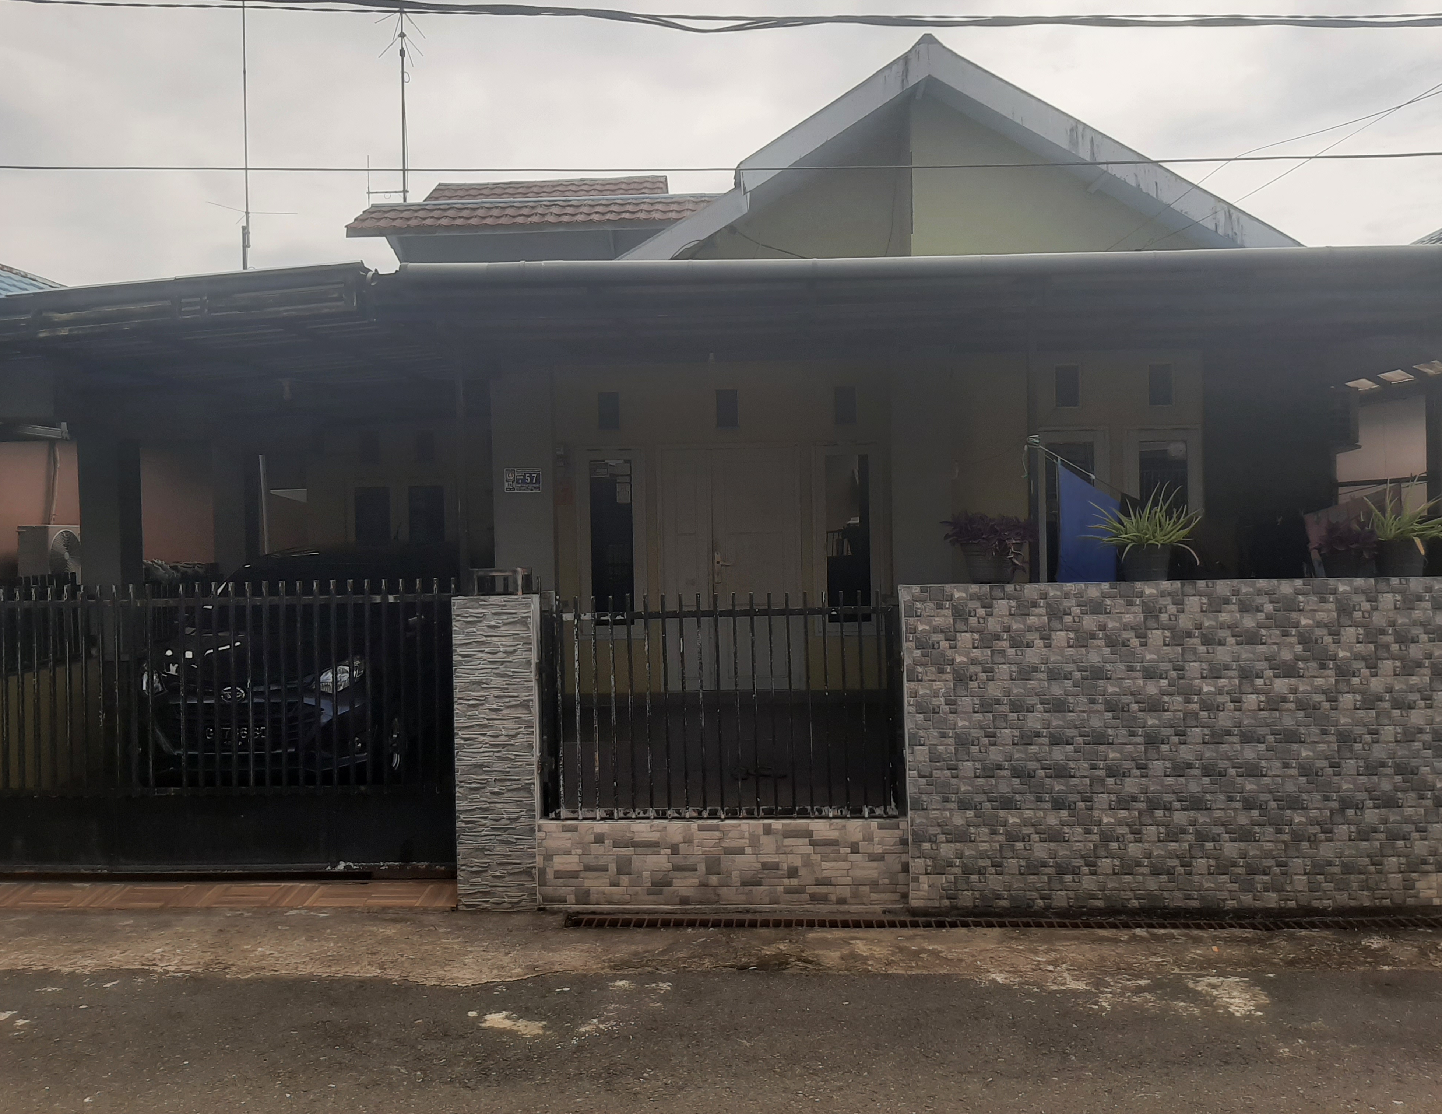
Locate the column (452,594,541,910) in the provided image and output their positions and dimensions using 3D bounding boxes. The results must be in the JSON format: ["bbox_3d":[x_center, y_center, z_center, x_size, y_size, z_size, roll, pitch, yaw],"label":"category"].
[{"bbox_3d":[-1.064,0.933,5.530,0.400,1.510,0.380,-1,1,2],"label":"column"}]

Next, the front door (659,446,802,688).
[{"bbox_3d":[0.086,0.096,9.700,1.230,2.110,0.100,-1,1,2],"label":"front door"}]

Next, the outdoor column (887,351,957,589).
[{"bbox_3d":[1.617,-0.233,9.050,0.500,2.750,0.400,-1,1,2],"label":"outdoor column"}]

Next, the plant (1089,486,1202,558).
[{"bbox_3d":[2.018,-0.163,5.300,0.520,0.360,0.460,-1,1,2],"label":"plant"}]

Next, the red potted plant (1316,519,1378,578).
[{"bbox_3d":[2.957,-0.041,5.270,0.310,0.275,0.300,-1,1,2],"label":"red potted plant"}]

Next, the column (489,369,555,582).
[{"bbox_3d":[-1.589,-0.166,9.170,0.490,2.720,0.380,-1,1,2],"label":"column"}]

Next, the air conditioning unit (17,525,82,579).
[{"bbox_3d":[-5.835,-0.015,9.850,0.280,0.530,0.720,-1,1,2],"label":"air conditioning unit"}]

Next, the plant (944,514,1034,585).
[{"bbox_3d":[1.278,-0.044,5.330,0.420,0.335,0.380,-1,1,2],"label":"plant"}]

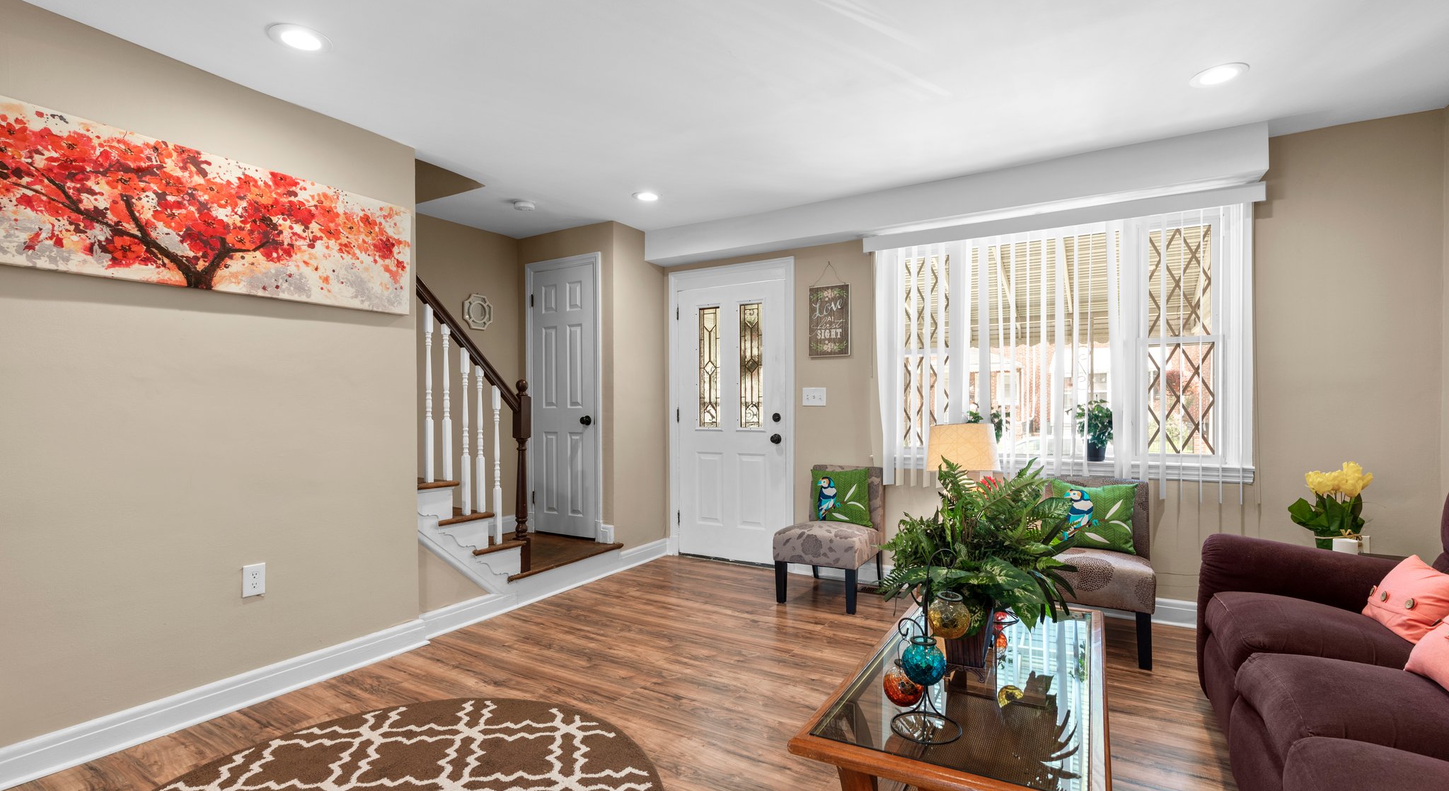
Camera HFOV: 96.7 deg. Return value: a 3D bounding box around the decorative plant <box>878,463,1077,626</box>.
[{"bbox_3d":[0.737,0.414,1.870,0.550,0.450,0.480,-1,-1,31],"label":"decorative plant"}]

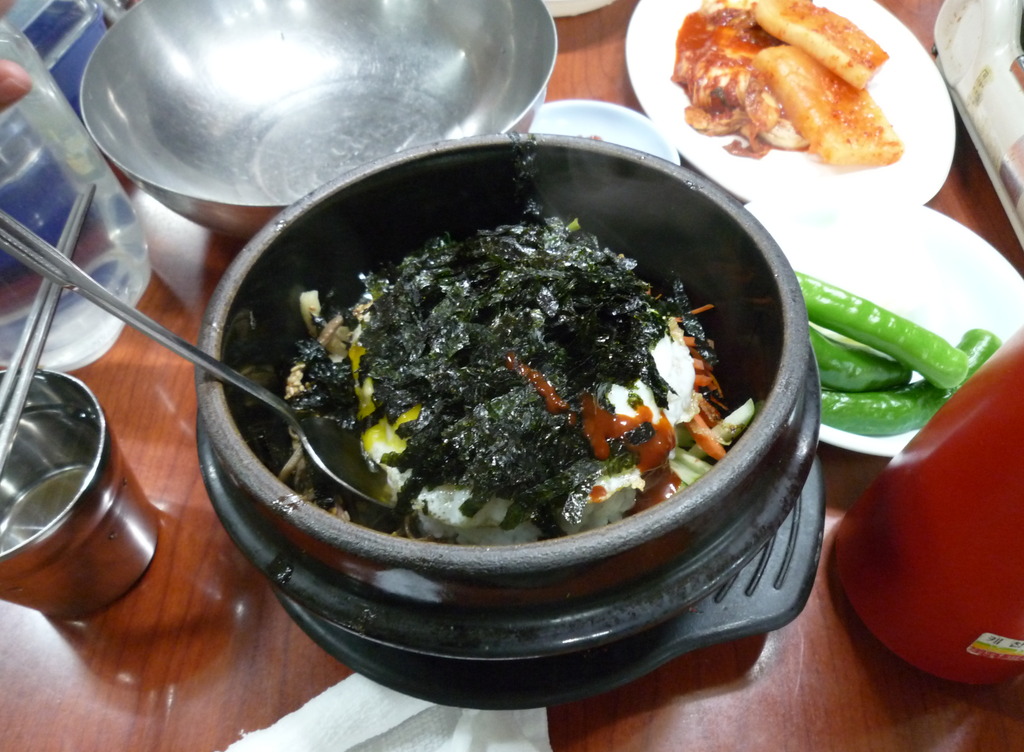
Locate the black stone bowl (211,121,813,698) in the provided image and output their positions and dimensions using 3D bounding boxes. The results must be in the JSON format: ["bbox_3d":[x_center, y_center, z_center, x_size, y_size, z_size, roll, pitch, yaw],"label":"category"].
[{"bbox_3d":[-0.002,0.004,0.243,0.188,0.083,0.188,-2,49,3],"label":"black stone bowl"}]

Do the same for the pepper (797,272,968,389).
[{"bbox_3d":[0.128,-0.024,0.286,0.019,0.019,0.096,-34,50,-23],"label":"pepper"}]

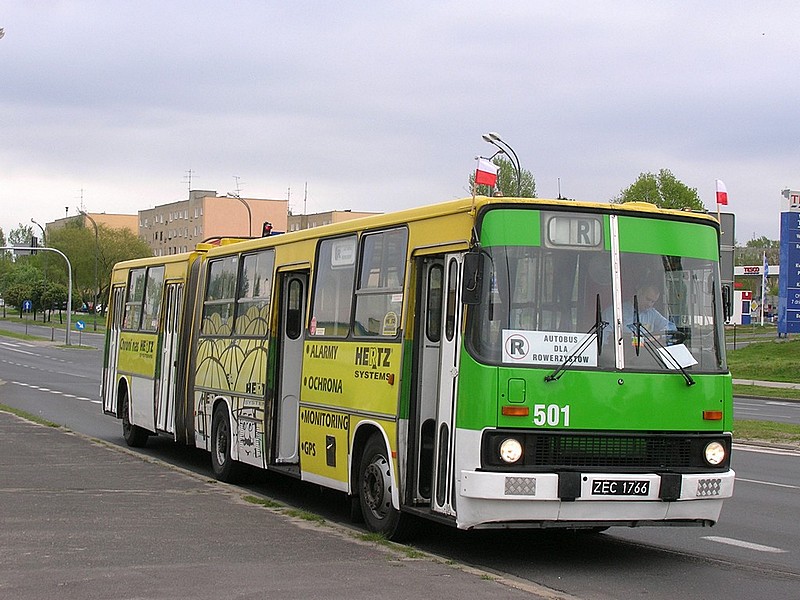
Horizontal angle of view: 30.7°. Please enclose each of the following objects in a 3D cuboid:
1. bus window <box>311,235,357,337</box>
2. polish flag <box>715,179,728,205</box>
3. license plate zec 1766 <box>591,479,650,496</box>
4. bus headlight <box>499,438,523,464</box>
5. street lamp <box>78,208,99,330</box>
[{"bbox_3d":[-0.687,-0.136,15.009,0.090,1.050,1.200,7,-4,-22],"label":"bus window"},{"bbox_3d":[2.837,-0.958,12.850,0.160,0.230,0.070,1,0,17],"label":"polish flag"},{"bbox_3d":[1.789,1.523,11.774,0.530,0.117,0.020,3,-2,-22],"label":"license plate zec 1766"},{"bbox_3d":[0.873,1.191,11.505,0.200,0.200,0.100,3,-2,-22],"label":"bus headlight"},{"bbox_3d":[-26.315,-2.577,123.000,1.800,10.400,0.900,1,0,-23],"label":"street lamp"}]

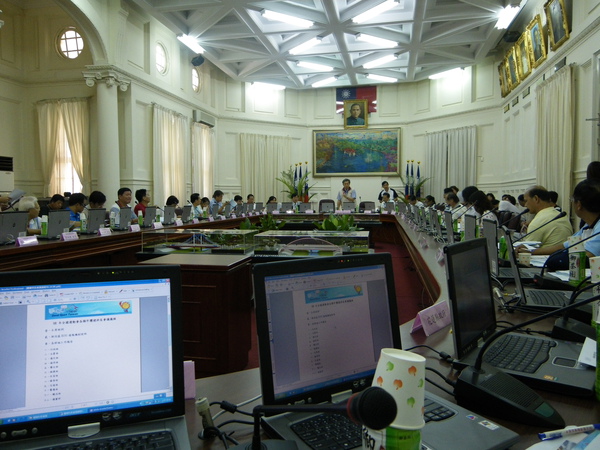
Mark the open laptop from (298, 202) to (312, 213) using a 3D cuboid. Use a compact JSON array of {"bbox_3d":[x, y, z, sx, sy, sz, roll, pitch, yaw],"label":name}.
[{"bbox_3d":[0.165,-0.471,13.444,0.325,0.300,0.330,-1,3,-8],"label":"open laptop"}]

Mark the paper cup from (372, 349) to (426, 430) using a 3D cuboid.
[{"bbox_3d":[0.120,0.195,0.590,0.074,0.075,0.074,9,-1,0],"label":"paper cup"}]

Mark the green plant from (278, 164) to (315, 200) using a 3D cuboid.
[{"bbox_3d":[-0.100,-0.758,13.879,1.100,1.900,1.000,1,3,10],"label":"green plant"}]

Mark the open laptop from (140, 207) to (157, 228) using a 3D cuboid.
[{"bbox_3d":[-2.150,-0.092,6.590,0.300,0.285,0.330,1,3,9],"label":"open laptop"}]

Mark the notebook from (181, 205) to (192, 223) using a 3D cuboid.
[{"bbox_3d":[-2.130,-0.192,8.590,0.285,0.298,0.328,0,3,10],"label":"notebook"}]

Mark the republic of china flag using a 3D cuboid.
[{"bbox_3d":[1.891,-4.140,16.098,1.360,0.907,0.030,0,3,11],"label":"republic of china flag"}]

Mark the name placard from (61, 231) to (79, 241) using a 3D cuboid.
[{"bbox_3d":[-2.355,0.123,4.960,0.065,0.068,0.235,0,3,10],"label":"name placard"}]

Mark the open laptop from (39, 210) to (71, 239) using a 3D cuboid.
[{"bbox_3d":[-2.465,0.007,4.775,0.300,0.285,0.330,1,3,9],"label":"open laptop"}]

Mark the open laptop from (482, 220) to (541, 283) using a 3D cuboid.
[{"bbox_3d":[1.100,0.128,2.437,0.285,0.298,0.328,0,3,10],"label":"open laptop"}]

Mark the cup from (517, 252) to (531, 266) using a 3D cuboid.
[{"bbox_3d":[1.312,0.212,2.830,0.073,0.077,0.073,0,3,10],"label":"cup"}]

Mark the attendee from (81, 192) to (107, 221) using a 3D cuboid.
[{"bbox_3d":[-2.722,0.187,6.569,0.750,1.284,0.500,0,3,14],"label":"attendee"}]

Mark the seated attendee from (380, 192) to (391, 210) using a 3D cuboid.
[{"bbox_3d":[2.428,-0.249,13.708,0.500,1.295,0.750,0,3,13],"label":"seated attendee"}]

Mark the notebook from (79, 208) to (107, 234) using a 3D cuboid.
[{"bbox_3d":[-2.560,-0.038,5.810,0.285,0.298,0.328,0,3,10],"label":"notebook"}]

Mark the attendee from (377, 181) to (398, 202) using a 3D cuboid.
[{"bbox_3d":[2.648,-0.486,14.697,0.540,1.656,0.330,0,3,7],"label":"attendee"}]

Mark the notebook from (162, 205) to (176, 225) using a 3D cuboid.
[{"bbox_3d":[-2.094,-0.134,7.342,0.300,0.285,0.330,1,3,9],"label":"notebook"}]

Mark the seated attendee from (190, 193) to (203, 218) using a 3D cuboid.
[{"bbox_3d":[-2.160,-0.015,10.100,0.700,1.280,0.500,0,3,10],"label":"seated attendee"}]

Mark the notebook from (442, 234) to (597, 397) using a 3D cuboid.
[{"bbox_3d":[0.558,0.202,1.180,0.307,0.299,0.325,2,4,36],"label":"notebook"}]

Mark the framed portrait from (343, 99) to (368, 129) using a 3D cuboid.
[{"bbox_3d":[1.673,-3.290,14.422,0.720,0.890,0.080,1,11,10],"label":"framed portrait"}]

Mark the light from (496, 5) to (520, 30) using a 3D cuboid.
[{"bbox_3d":[3.847,-3.856,8.998,0.200,0.110,1.170,1,3,11],"label":"light"}]

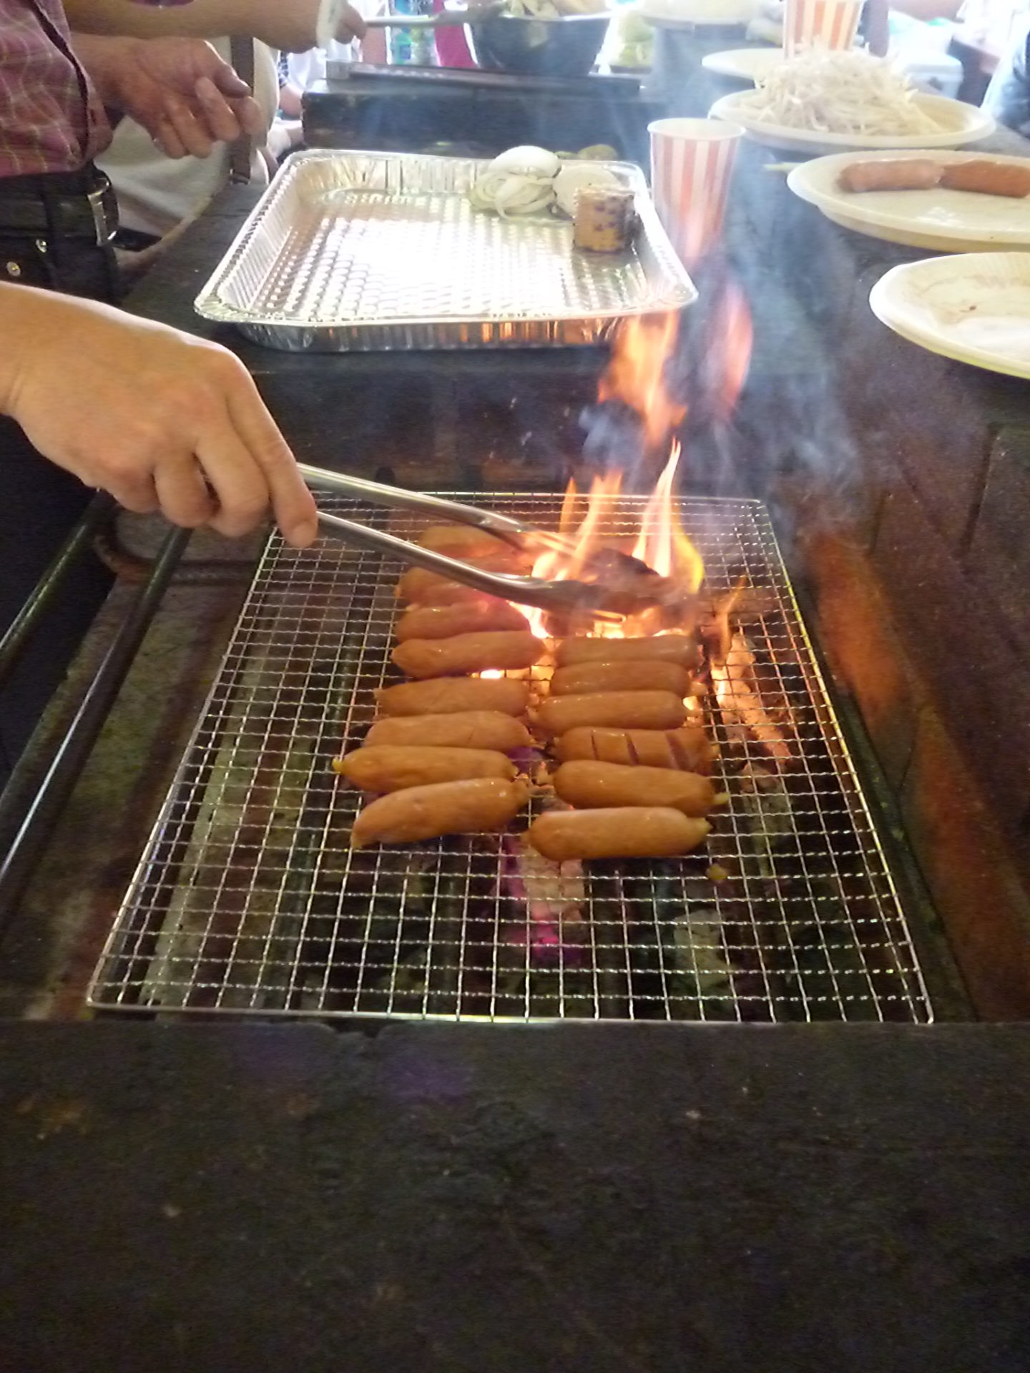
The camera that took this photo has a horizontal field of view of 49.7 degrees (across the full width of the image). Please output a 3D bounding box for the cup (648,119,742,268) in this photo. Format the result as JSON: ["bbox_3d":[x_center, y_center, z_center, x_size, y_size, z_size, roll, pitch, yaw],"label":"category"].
[{"bbox_3d":[0.121,-0.339,0.764,0.065,0.081,0.065,0,38,0],"label":"cup"}]

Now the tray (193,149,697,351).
[{"bbox_3d":[-0.038,-0.281,0.724,0.270,0.042,0.330,0,38,0],"label":"tray"}]

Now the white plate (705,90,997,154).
[{"bbox_3d":[0.314,-0.526,1.046,0.258,0.026,0.258,0,38,0],"label":"white plate"}]

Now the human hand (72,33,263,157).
[{"bbox_3d":[-0.256,-0.437,0.820,0.140,0.082,0.078,7,36,-16],"label":"human hand"}]

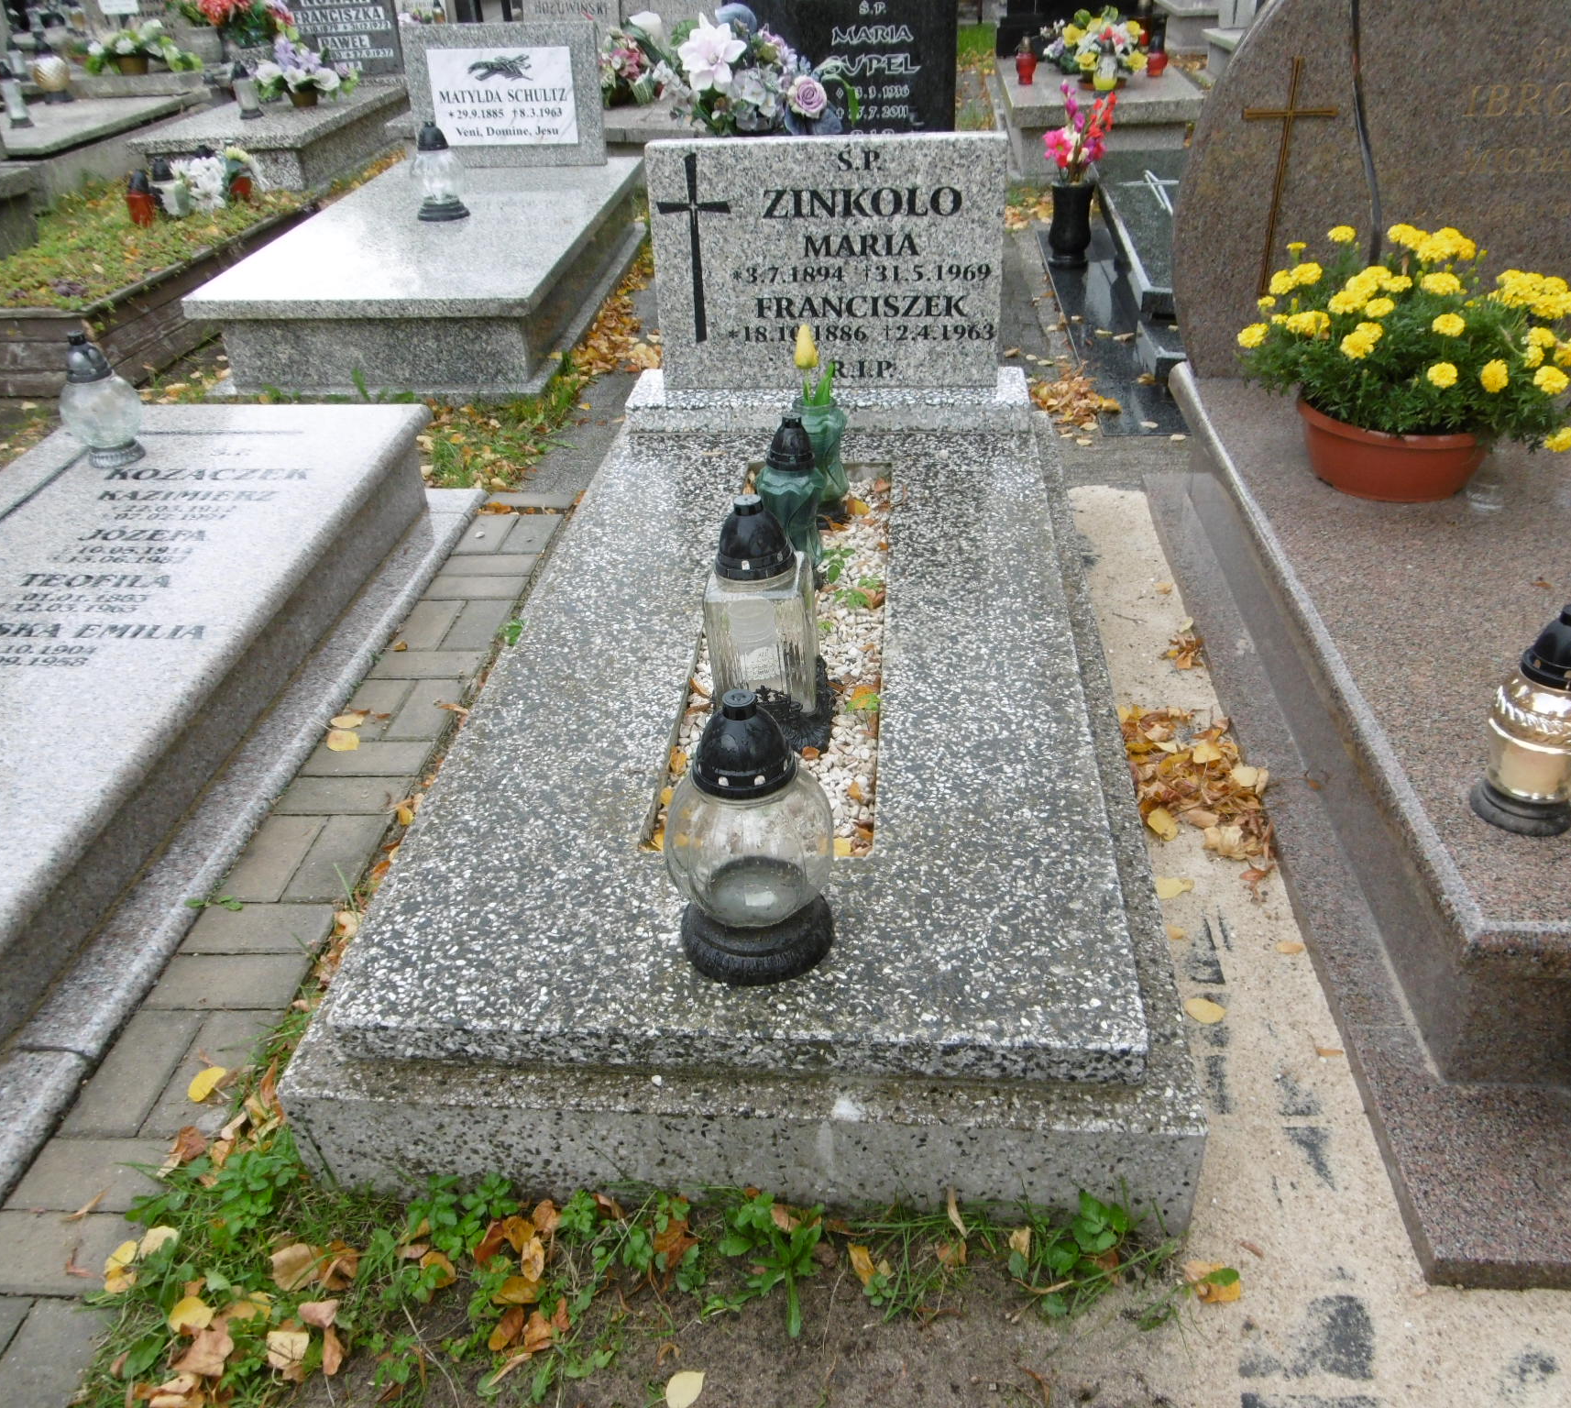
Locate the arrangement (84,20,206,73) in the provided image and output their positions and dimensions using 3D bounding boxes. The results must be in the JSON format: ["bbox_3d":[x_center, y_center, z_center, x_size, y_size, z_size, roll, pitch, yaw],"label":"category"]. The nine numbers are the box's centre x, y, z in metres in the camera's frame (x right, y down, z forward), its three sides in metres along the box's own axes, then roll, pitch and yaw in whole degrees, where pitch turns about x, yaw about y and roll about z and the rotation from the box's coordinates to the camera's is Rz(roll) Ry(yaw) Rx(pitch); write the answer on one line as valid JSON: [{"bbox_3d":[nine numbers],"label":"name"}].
[{"bbox_3d":[-3.559,-3.651,7.222,0.600,0.261,0.360,1,33,5],"label":"arrangement"}]

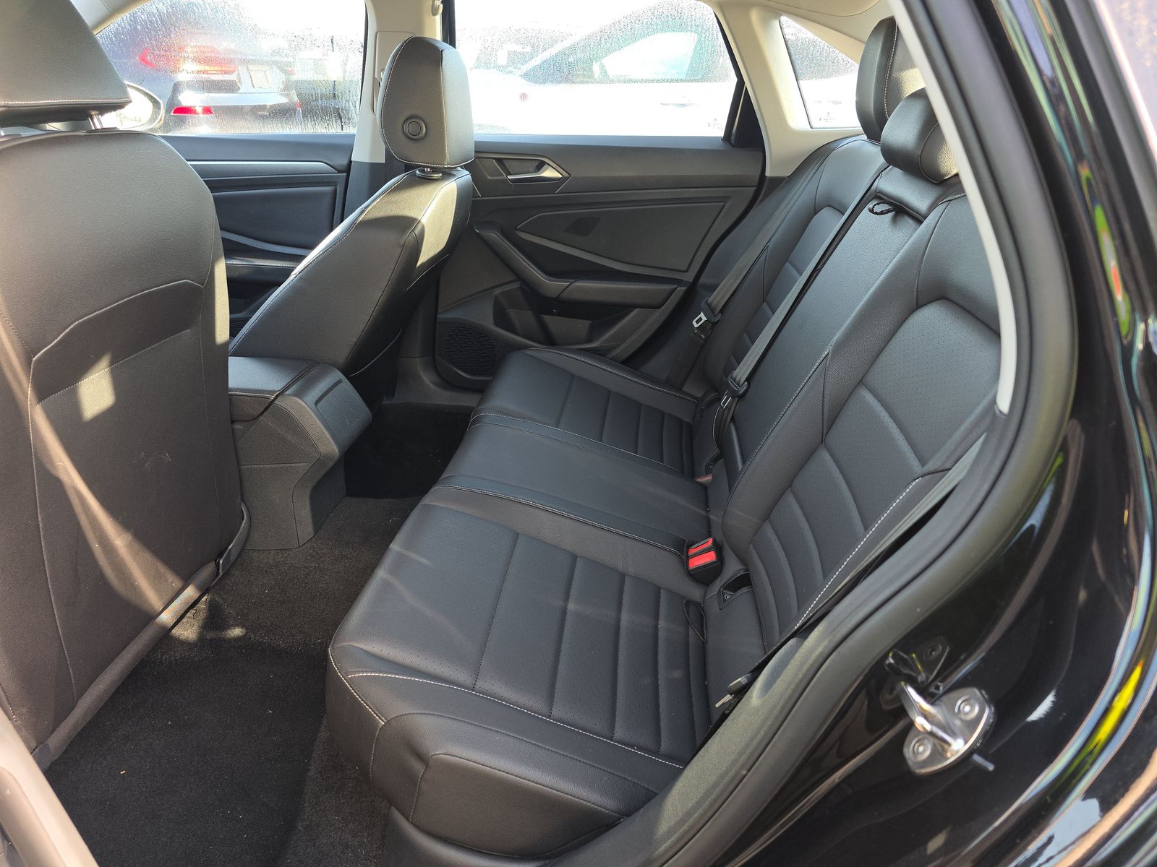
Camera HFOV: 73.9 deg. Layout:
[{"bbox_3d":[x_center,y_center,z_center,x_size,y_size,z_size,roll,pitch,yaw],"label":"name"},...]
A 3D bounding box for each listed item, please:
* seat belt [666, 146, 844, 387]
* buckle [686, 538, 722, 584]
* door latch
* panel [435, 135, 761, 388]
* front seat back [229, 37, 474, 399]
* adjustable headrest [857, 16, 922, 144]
[{"bbox_3d":[0.356,-0.330,1.662,0.050,0.650,0.075,30,32,-7],"label":"seat belt"},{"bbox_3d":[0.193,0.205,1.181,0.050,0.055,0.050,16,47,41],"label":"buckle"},{"bbox_3d":[0.230,0.184,0.491,0.042,0.068,0.040,31,25,-21],"label":"door latch"},{"bbox_3d":[0.026,-0.388,1.862,0.790,0.640,0.120,3,25,5],"label":"panel"},{"bbox_3d":[-0.423,-0.403,1.581,0.240,0.790,0.500,27,25,-6],"label":"front seat back"},{"bbox_3d":[0.572,-0.623,1.351,0.120,0.200,0.250,10,25,2],"label":"adjustable headrest"}]

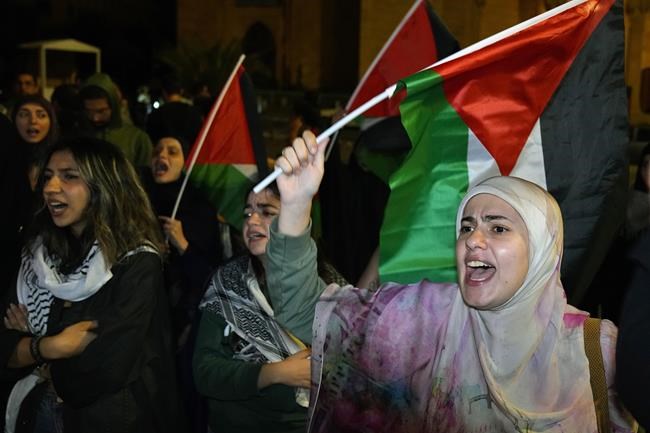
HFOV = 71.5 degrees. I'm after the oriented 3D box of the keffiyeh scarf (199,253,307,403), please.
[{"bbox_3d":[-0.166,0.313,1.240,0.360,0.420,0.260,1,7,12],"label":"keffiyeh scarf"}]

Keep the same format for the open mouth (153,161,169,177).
[{"bbox_3d":[-0.656,-0.192,1.800,0.058,0.060,0.030,3,-3,22],"label":"open mouth"}]

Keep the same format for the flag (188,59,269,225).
[{"bbox_3d":[-0.356,-0.257,1.680,0.330,0.640,0.200,1,7,6],"label":"flag"}]

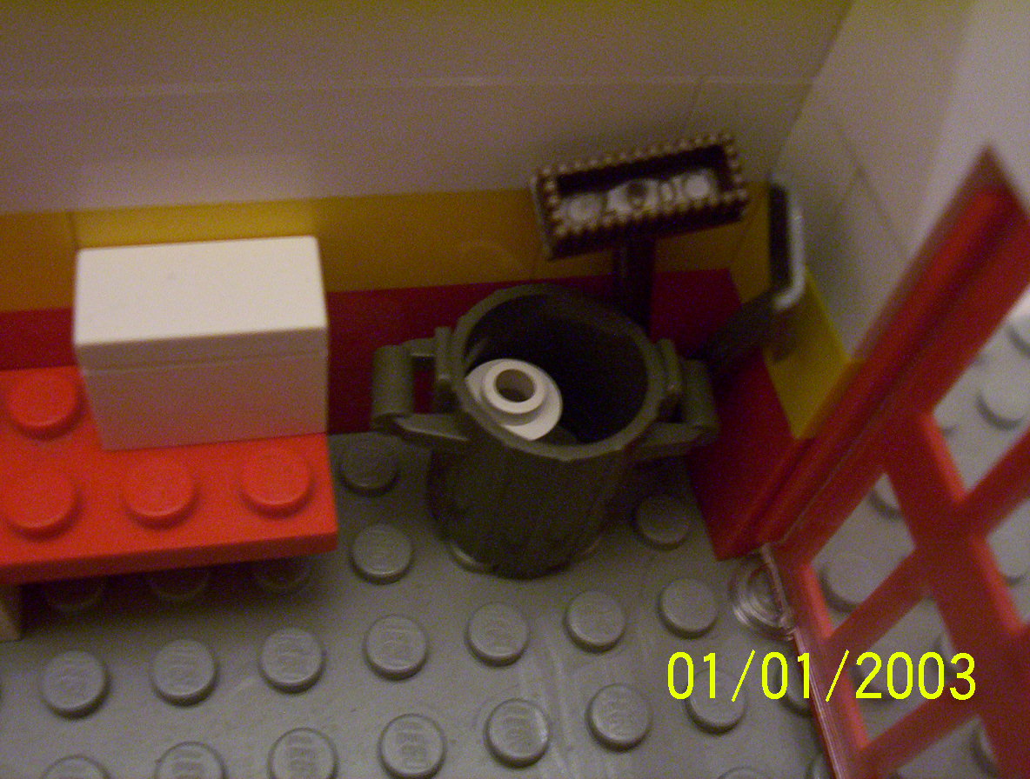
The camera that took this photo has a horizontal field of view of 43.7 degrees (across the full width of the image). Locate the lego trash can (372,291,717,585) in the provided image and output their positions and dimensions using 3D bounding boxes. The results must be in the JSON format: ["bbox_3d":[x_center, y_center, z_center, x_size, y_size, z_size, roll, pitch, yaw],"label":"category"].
[{"bbox_3d":[0.001,0.004,0.100,0.025,0.019,0.016,1,54,-10],"label":"lego trash can"}]

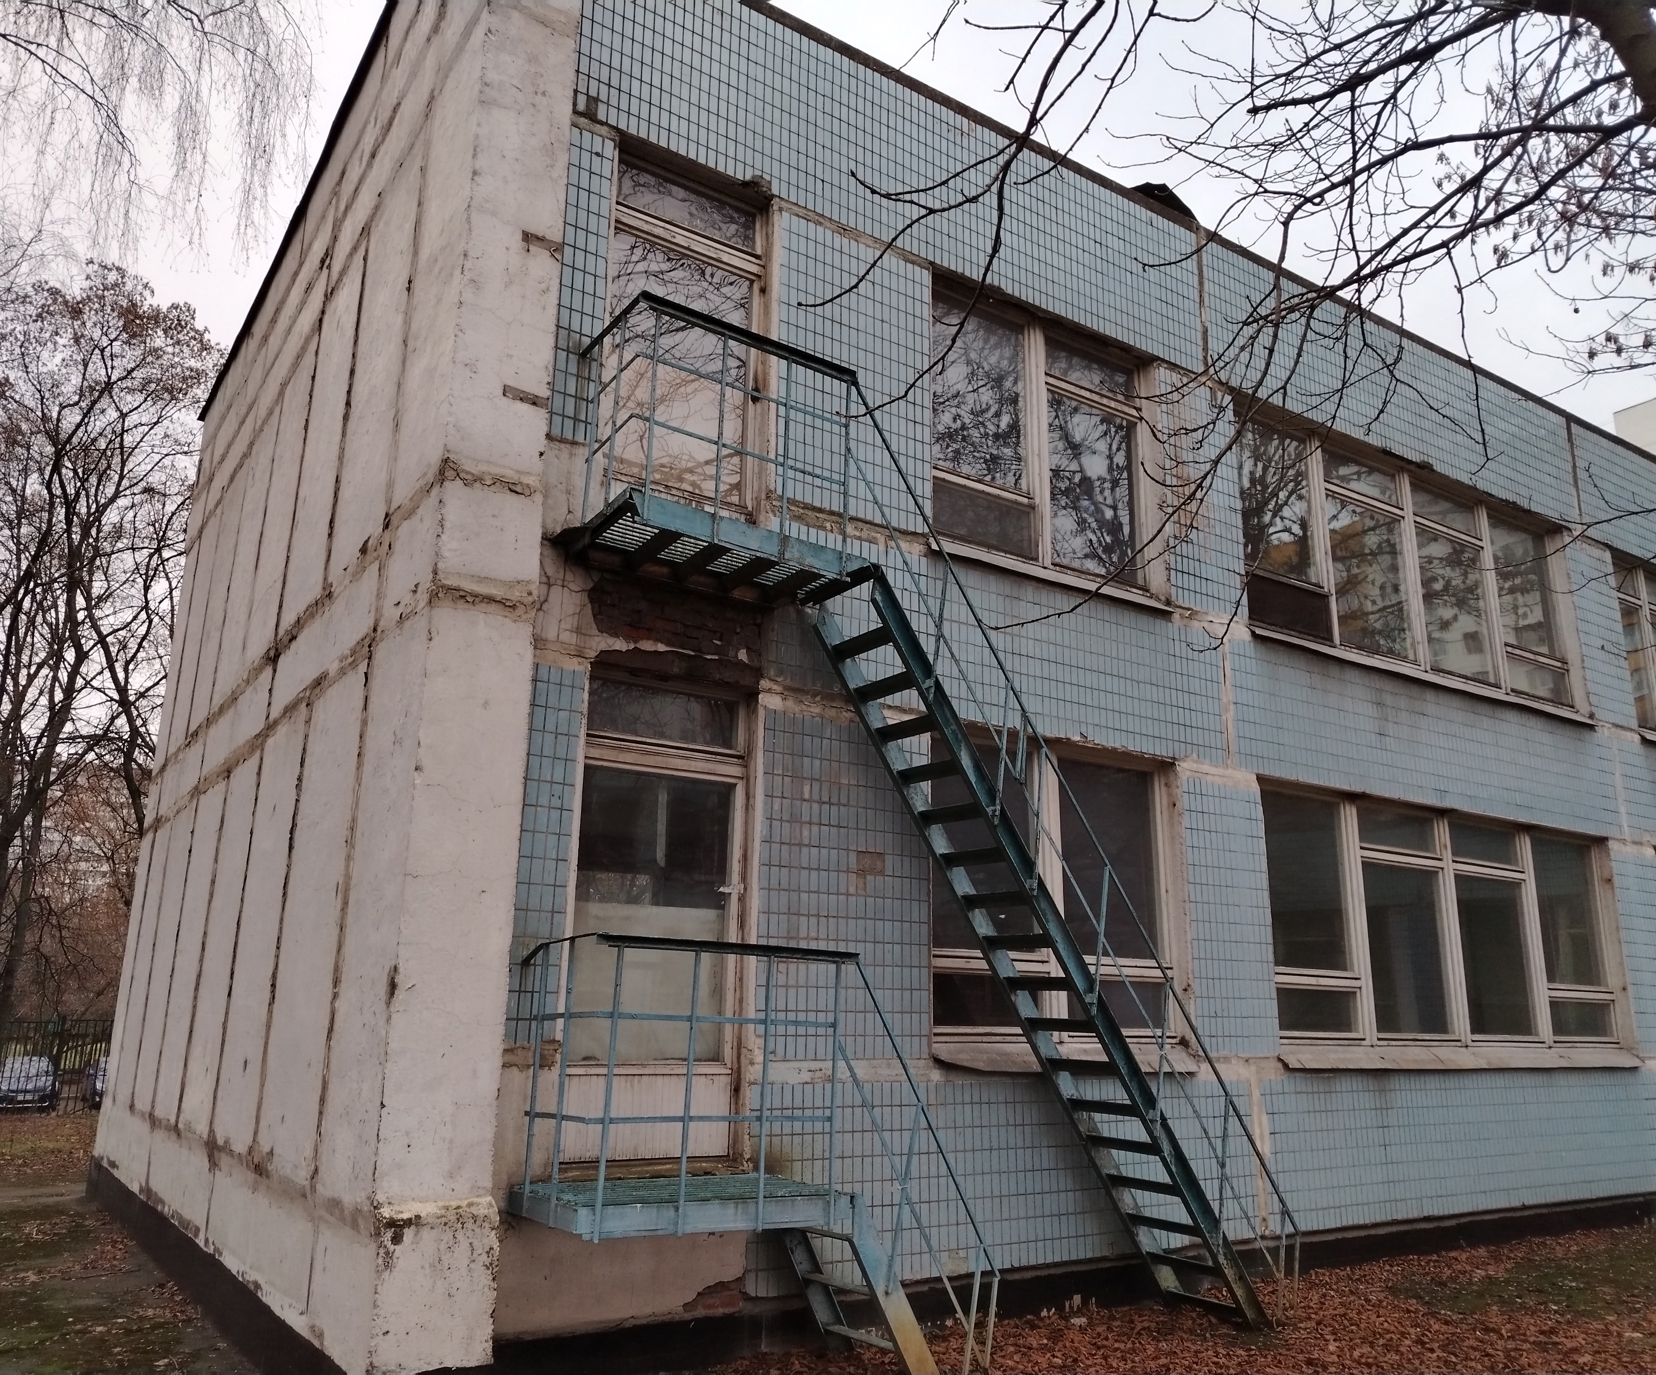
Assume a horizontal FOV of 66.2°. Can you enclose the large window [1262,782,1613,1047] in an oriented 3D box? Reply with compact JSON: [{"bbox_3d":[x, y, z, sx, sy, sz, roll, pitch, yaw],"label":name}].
[{"bbox_3d":[5.409,2.114,11.113,5.250,1.980,0.150,10,-18,-32],"label":"large window"}]

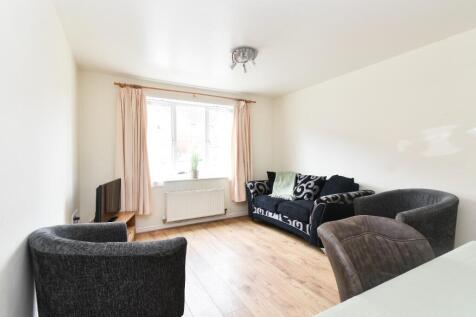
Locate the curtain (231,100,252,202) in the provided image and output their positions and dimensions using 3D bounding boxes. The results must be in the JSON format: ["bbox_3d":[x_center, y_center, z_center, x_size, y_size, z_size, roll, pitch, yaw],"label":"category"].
[{"bbox_3d":[0.070,-0.136,3.690,0.470,1.910,0.130,0,1,-26],"label":"curtain"}]

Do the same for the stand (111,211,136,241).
[{"bbox_3d":[-1.432,0.933,2.167,0.380,0.430,0.820,0,1,-14],"label":"stand"}]

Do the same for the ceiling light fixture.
[{"bbox_3d":[0.080,-1.185,2.400,0.310,0.150,0.310,0,1,-26],"label":"ceiling light fixture"}]

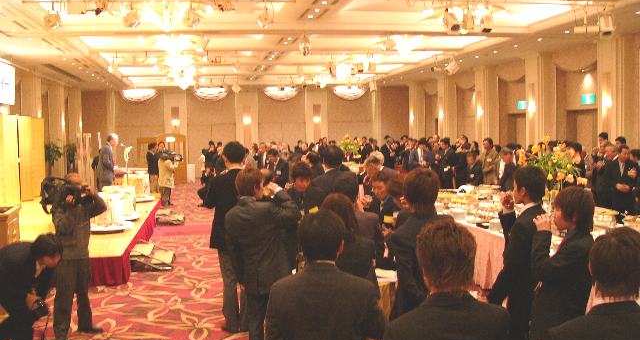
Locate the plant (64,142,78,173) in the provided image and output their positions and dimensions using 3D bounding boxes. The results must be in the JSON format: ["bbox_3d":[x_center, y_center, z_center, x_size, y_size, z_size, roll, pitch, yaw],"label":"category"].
[{"bbox_3d":[-7.566,0.028,20.285,0.600,1.800,0.600,-2,3,-10],"label":"plant"}]

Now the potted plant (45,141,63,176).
[{"bbox_3d":[-7.216,0.129,17.949,0.680,1.840,0.660,-2,3,-10],"label":"potted plant"}]

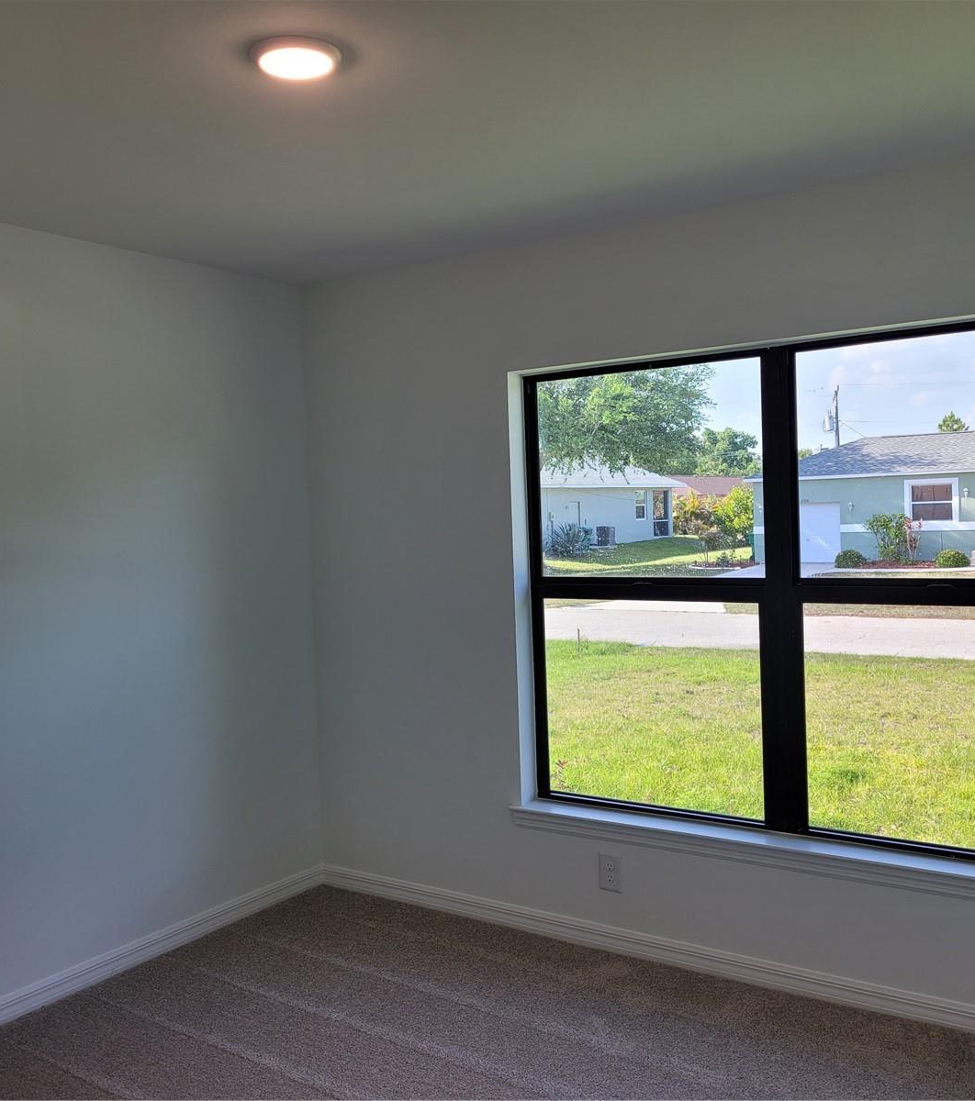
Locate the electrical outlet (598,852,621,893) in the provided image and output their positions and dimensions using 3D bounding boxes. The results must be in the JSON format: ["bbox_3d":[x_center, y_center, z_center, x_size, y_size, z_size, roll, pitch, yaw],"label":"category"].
[{"bbox_3d":[0.414,1.088,3.718,0.081,0.125,0.007,0,3,35],"label":"electrical outlet"}]

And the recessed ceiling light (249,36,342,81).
[{"bbox_3d":[-0.382,-0.974,2.196,0.180,0.023,0.180,-2,2,0],"label":"recessed ceiling light"}]

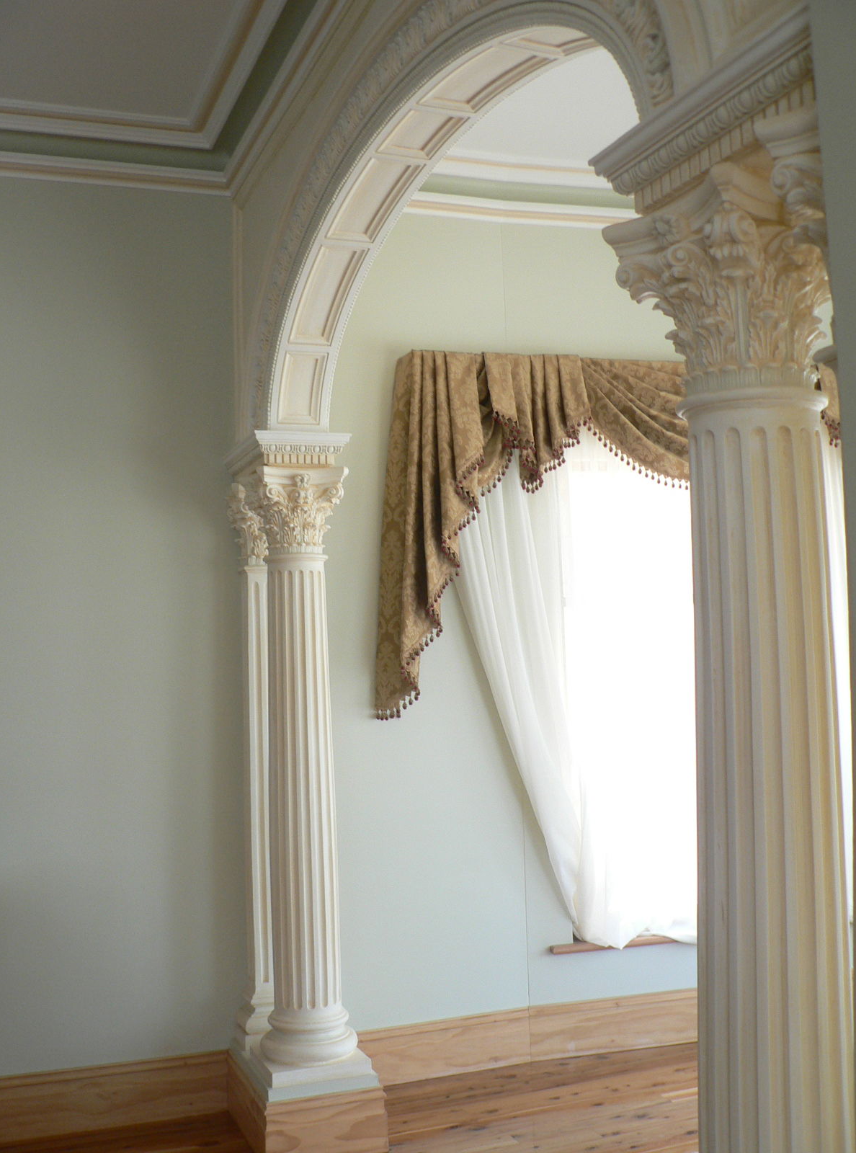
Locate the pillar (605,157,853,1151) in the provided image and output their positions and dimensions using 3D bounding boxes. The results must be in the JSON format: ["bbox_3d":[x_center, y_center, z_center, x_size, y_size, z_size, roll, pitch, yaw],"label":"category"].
[{"bbox_3d":[0.427,0.396,1.471,0.283,1.735,0.283,0,-4,-21],"label":"pillar"}]

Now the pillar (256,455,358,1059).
[{"bbox_3d":[-0.376,0.544,3.558,0.283,1.716,0.283,0,-4,-21],"label":"pillar"}]

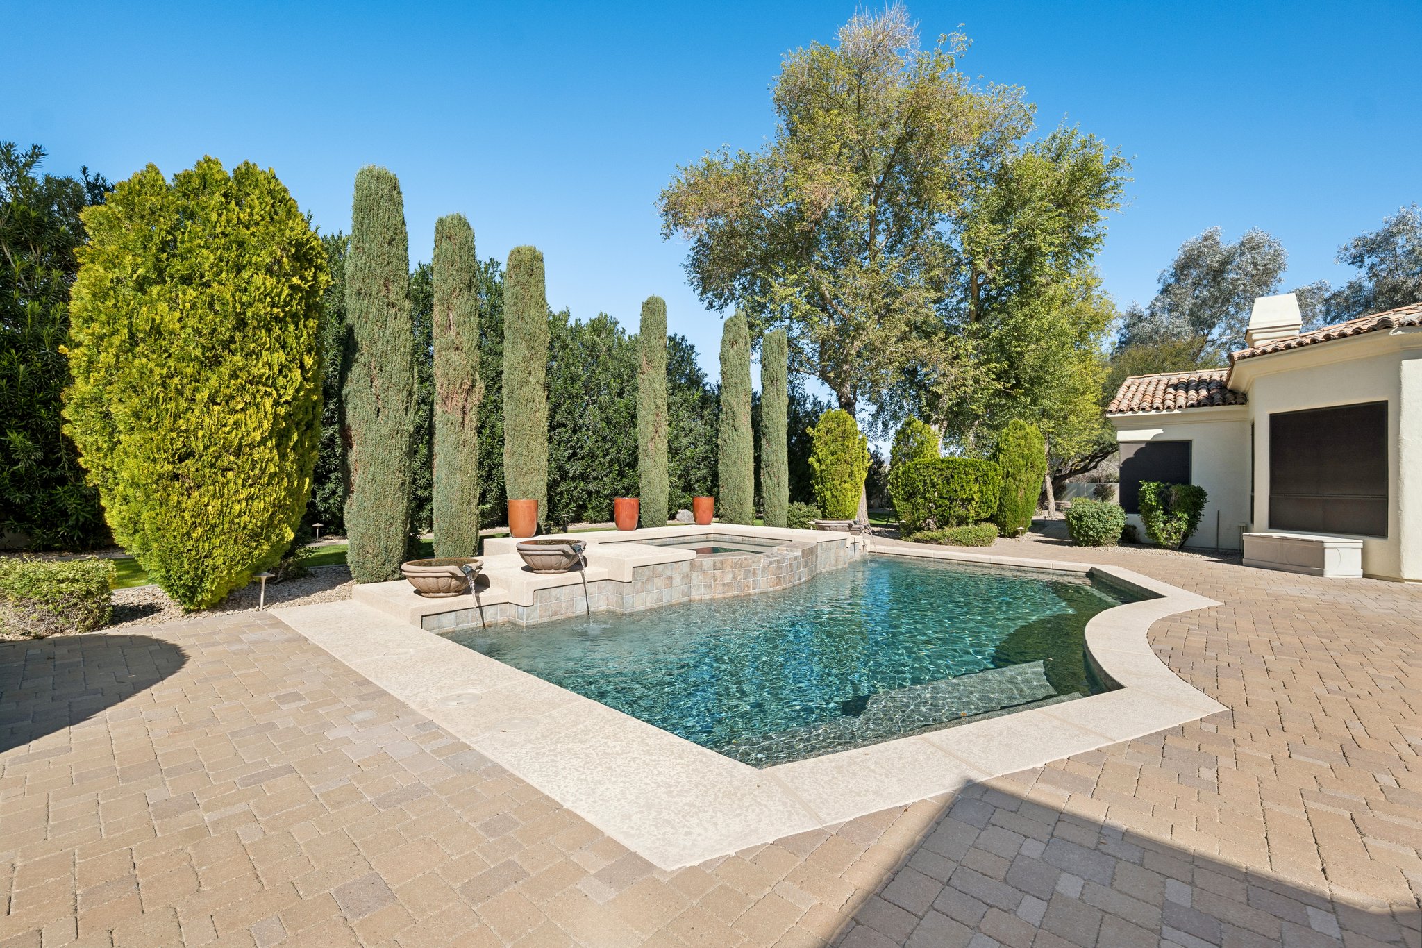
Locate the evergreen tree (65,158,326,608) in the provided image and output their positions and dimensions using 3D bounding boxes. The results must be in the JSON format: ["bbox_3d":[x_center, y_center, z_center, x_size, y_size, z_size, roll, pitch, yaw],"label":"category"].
[{"bbox_3d":[-5.760,-1.000,6.350,2.150,5.000,2.100,0,-1,-42],"label":"evergreen tree"}]

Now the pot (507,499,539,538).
[{"bbox_3d":[-3.037,0.725,8.897,0.469,0.585,0.469,1,-1,-19],"label":"pot"}]

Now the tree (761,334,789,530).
[{"bbox_3d":[1.850,-1.270,16.000,0.820,5.820,0.820,0,0,0],"label":"tree"}]

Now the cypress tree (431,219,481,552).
[{"bbox_3d":[-3.984,-1.304,8.731,0.734,5.545,0.734,1,-1,-25],"label":"cypress tree"}]

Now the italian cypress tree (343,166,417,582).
[{"bbox_3d":[-4.368,-1.319,7.343,0.857,5.510,0.857,1,-1,-31],"label":"italian cypress tree"}]

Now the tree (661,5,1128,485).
[{"bbox_3d":[5.320,-5.970,16.000,13.000,15.200,10.500,0,0,0],"label":"tree"}]

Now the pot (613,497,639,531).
[{"bbox_3d":[-1.680,0.790,10.940,0.480,0.610,0.480,0,0,0],"label":"pot"}]

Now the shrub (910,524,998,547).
[{"bbox_3d":[5.838,1.435,13.375,1.877,0.490,1.292,0,-1,40],"label":"shrub"}]

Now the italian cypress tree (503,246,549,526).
[{"bbox_3d":[-3.480,-1.370,10.400,0.820,5.830,0.820,0,0,0],"label":"italian cypress tree"}]

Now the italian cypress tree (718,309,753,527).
[{"bbox_3d":[0.606,-1.128,13.287,0.843,5.500,0.843,1,-1,3],"label":"italian cypress tree"}]

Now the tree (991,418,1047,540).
[{"bbox_3d":[8.060,0.107,14.450,1.300,3.000,1.300,0,0,0],"label":"tree"}]

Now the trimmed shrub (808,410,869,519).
[{"bbox_3d":[3.030,0.040,13.000,1.400,3.100,1.400,0,0,0],"label":"trimmed shrub"}]

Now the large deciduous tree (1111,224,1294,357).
[{"bbox_3d":[24.143,-4.911,27.110,7.600,14.274,7.400,0,-1,42],"label":"large deciduous tree"}]

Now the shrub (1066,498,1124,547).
[{"bbox_3d":[9.214,1.150,13.313,1.224,1.115,1.224,0,-1,35],"label":"shrub"}]

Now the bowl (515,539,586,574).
[{"bbox_3d":[-1.898,0.982,6.497,0.816,0.340,0.796,1,-1,0],"label":"bowl"}]

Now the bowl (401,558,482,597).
[{"bbox_3d":[-2.920,1.145,6.030,0.800,0.340,0.810,0,0,0],"label":"bowl"}]

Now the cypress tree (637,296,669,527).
[{"bbox_3d":[-1.266,-1.191,12.335,0.721,5.535,0.721,1,-1,-6],"label":"cypress tree"}]

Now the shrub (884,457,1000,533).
[{"bbox_3d":[6.050,0.590,14.300,2.700,2.040,2.000,0,0,23],"label":"shrub"}]

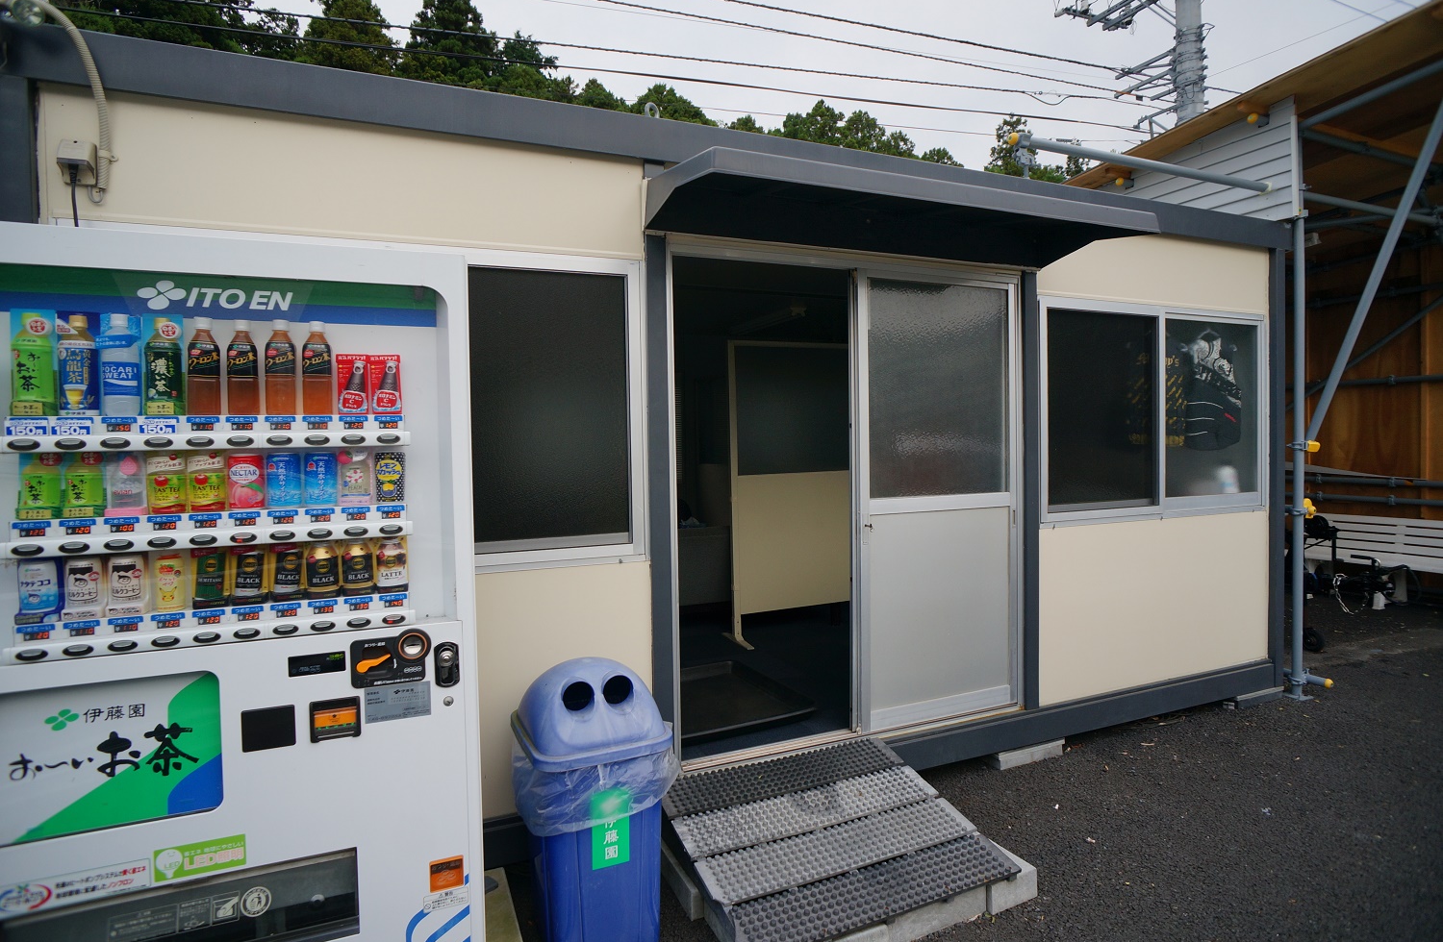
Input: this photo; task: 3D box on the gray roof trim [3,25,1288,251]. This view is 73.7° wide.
[{"bbox_3d":[0.531,-1.157,3.797,5.533,0.151,0.150,-2,2,-29],"label":"gray roof trim"}]

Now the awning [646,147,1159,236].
[{"bbox_3d":[0.713,-0.942,3.525,1.940,0.190,0.570,-2,2,-29],"label":"awning"}]

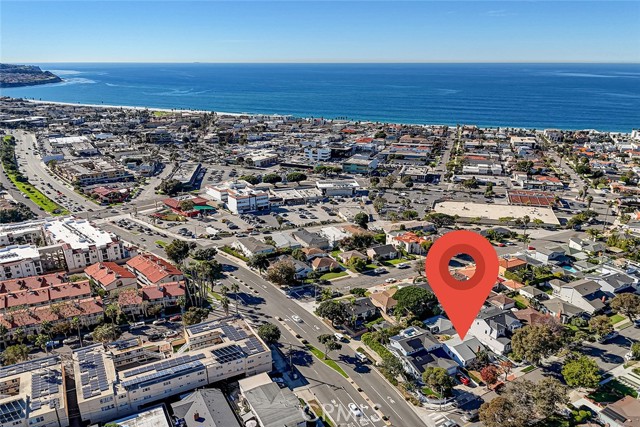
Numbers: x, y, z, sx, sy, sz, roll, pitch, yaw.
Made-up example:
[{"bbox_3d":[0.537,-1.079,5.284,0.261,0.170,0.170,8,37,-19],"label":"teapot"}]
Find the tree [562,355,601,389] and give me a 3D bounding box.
[{"bbox_3d":[74.090,44.960,131.050,10.000,8.200,10.000,-9,21,-26],"label":"tree"}]

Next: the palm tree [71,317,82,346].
[{"bbox_3d":[-73.800,36.200,141.200,3.300,10.200,3.300,0,18,0],"label":"palm tree"}]

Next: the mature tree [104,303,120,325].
[{"bbox_3d":[-67.500,33.600,151.200,4.800,9.000,4.800,0,18,0],"label":"mature tree"}]

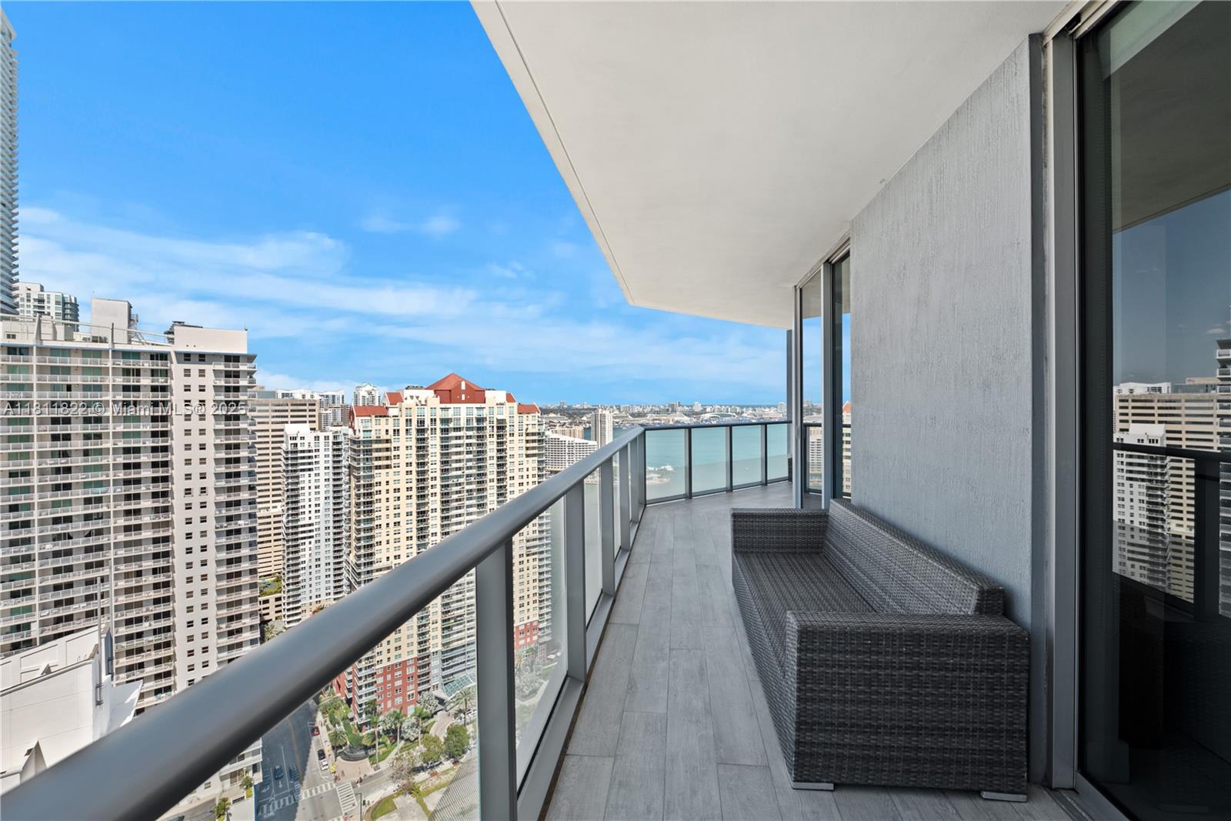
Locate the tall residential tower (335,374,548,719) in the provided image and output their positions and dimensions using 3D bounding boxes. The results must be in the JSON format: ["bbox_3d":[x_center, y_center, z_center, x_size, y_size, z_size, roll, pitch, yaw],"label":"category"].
[{"bbox_3d":[-63.000,42.200,183.300,68.000,112.000,29.000,-1,1,-38],"label":"tall residential tower"}]

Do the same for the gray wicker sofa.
[{"bbox_3d":[1.160,1.015,2.640,0.790,0.730,1.850,0,1,6],"label":"gray wicker sofa"}]

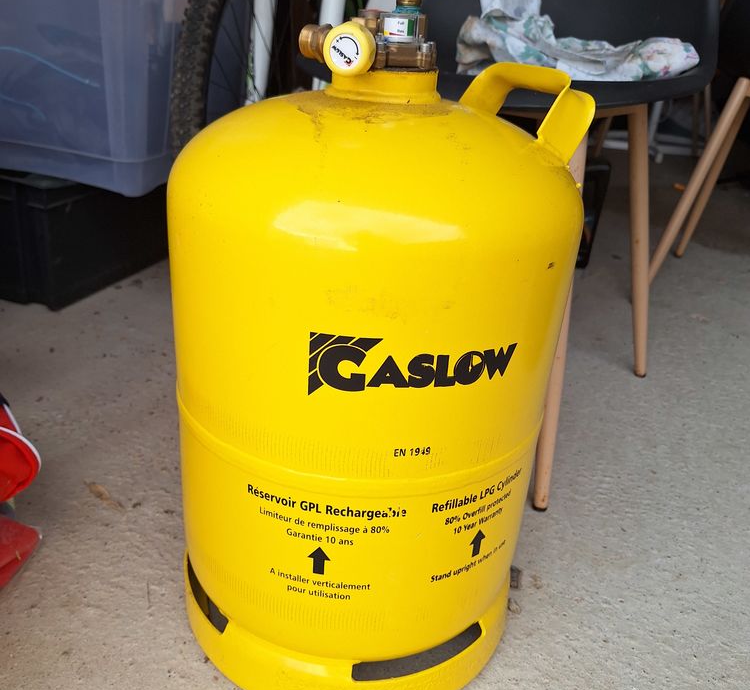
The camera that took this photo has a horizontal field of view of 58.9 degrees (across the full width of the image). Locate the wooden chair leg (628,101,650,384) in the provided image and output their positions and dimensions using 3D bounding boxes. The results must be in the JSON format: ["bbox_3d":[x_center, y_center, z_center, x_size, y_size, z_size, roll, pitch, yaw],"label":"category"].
[{"bbox_3d":[0.411,-0.141,1.027,0.028,0.447,0.028,-9,27,6],"label":"wooden chair leg"}]

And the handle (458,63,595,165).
[{"bbox_3d":[0.115,-0.183,0.517,0.038,0.055,0.117,24,11,-34],"label":"handle"}]

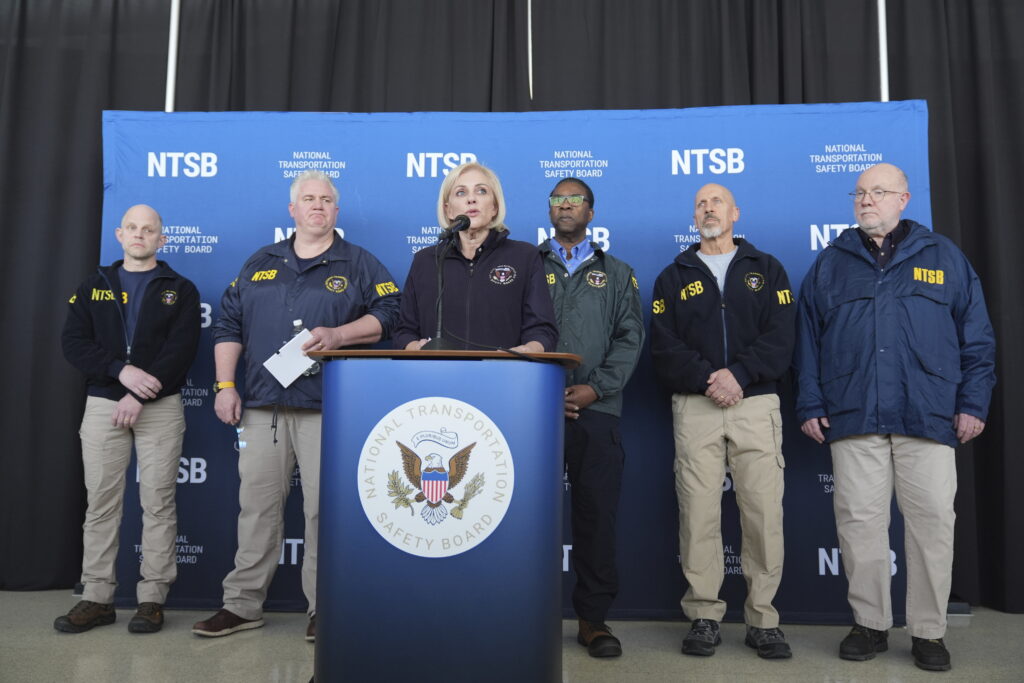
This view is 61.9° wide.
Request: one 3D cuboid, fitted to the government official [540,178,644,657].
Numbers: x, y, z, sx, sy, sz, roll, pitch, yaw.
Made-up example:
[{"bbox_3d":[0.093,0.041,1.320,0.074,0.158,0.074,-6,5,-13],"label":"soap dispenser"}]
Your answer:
[{"bbox_3d":[0.226,0.252,3.301,0.560,1.796,0.380,0,-5,7],"label":"government official"}]

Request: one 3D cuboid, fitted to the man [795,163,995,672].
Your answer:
[{"bbox_3d":[1.449,0.231,3.223,0.700,1.843,0.430,-2,-5,26],"label":"man"}]

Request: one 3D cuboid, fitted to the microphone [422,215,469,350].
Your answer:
[{"bbox_3d":[-0.195,-0.188,2.585,0.140,0.420,0.190,-3,-6,33],"label":"microphone"}]

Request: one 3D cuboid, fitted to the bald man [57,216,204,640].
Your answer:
[{"bbox_3d":[-1.596,0.288,3.547,0.560,1.737,0.400,1,-5,-2],"label":"bald man"}]

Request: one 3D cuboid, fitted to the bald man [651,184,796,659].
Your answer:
[{"bbox_3d":[0.818,0.264,3.300,0.540,1.781,0.390,0,-5,10],"label":"bald man"}]

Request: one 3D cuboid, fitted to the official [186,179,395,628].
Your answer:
[{"bbox_3d":[-0.868,0.221,3.473,0.760,1.869,0.500,0,-5,7],"label":"official"}]

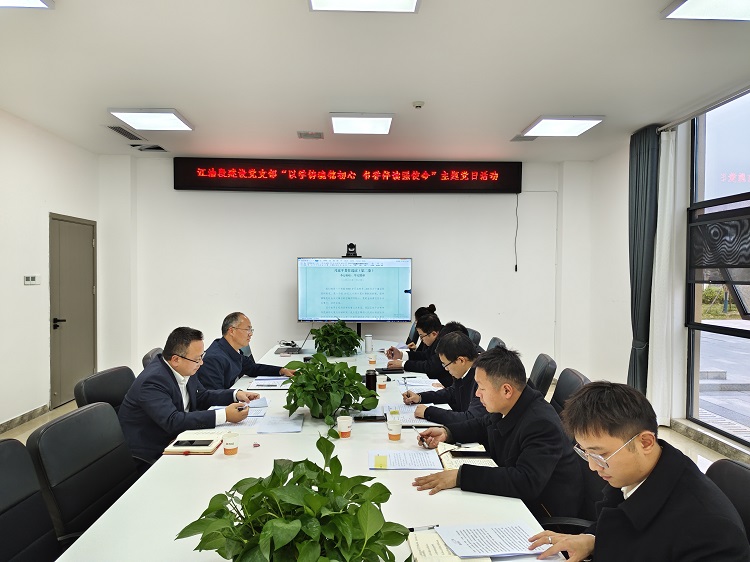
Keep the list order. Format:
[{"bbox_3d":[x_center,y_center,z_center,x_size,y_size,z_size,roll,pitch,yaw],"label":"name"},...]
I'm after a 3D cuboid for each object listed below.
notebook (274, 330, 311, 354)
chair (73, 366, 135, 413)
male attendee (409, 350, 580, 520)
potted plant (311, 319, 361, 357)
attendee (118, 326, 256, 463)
[{"bbox_3d":[-0.789,0.582,5.080,0.340,0.230,0.340,0,1,-3],"label":"notebook"},{"bbox_3d":[-1.015,0.961,2.443,0.620,1.070,0.600,0,1,-3],"label":"chair"},{"bbox_3d":[0.473,0.872,2.091,0.720,1.260,0.600,0,1,-3],"label":"male attendee"},{"bbox_3d":[-0.350,0.506,4.678,0.455,0.315,0.430,0,1,-3],"label":"potted plant"},{"bbox_3d":[-0.890,0.836,2.576,0.650,1.210,0.530,0,1,-3],"label":"attendee"}]

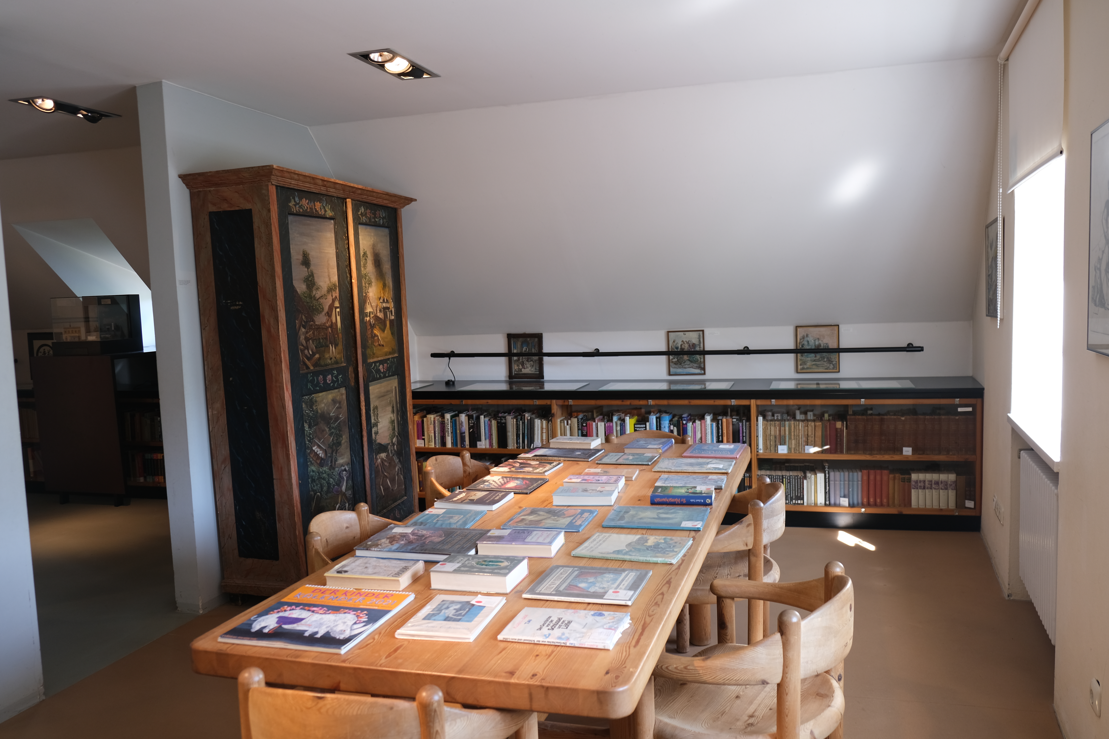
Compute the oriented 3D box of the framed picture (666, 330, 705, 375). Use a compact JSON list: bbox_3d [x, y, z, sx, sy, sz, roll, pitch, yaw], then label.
[{"bbox_3d":[0.964,-0.118,6.069,0.267,0.327,0.020,-1,5,17],"label":"framed picture"}]

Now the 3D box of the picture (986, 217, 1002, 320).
[{"bbox_3d":[2.239,-0.514,4.230,0.022,0.492,0.650,0,5,22],"label":"picture"}]

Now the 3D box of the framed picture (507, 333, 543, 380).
[{"bbox_3d":[-0.223,-0.098,6.436,0.284,0.356,0.025,-1,5,17],"label":"framed picture"}]

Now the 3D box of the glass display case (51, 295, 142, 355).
[{"bbox_3d":[-3.688,-0.351,6.694,0.468,0.452,0.430,-1,5,16],"label":"glass display case"}]

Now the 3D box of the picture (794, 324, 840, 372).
[{"bbox_3d":[1.835,-0.139,5.800,0.286,0.331,0.020,-1,5,17],"label":"picture"}]

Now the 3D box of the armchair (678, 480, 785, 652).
[{"bbox_3d":[0.614,0.802,3.171,0.500,0.750,0.550,-1,5,18],"label":"armchair"}]

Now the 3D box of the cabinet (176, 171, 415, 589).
[{"bbox_3d":[-1.282,0.064,4.674,0.507,2.115,1.475,-1,5,16],"label":"cabinet"}]

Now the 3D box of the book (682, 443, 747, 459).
[{"bbox_3d":[0.743,0.377,3.839,0.242,0.014,0.300,-1,5,18],"label":"book"}]

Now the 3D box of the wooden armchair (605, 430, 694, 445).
[{"bbox_3d":[0.456,0.725,4.201,0.550,0.750,0.500,-1,5,18],"label":"wooden armchair"}]

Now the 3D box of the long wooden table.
[{"bbox_3d":[0.079,0.849,2.933,0.993,0.733,2.645,-1,5,18],"label":"long wooden table"}]

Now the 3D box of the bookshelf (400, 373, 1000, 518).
[{"bbox_3d":[0.738,0.529,5.812,3.968,0.860,0.758,-1,5,16],"label":"bookshelf"}]

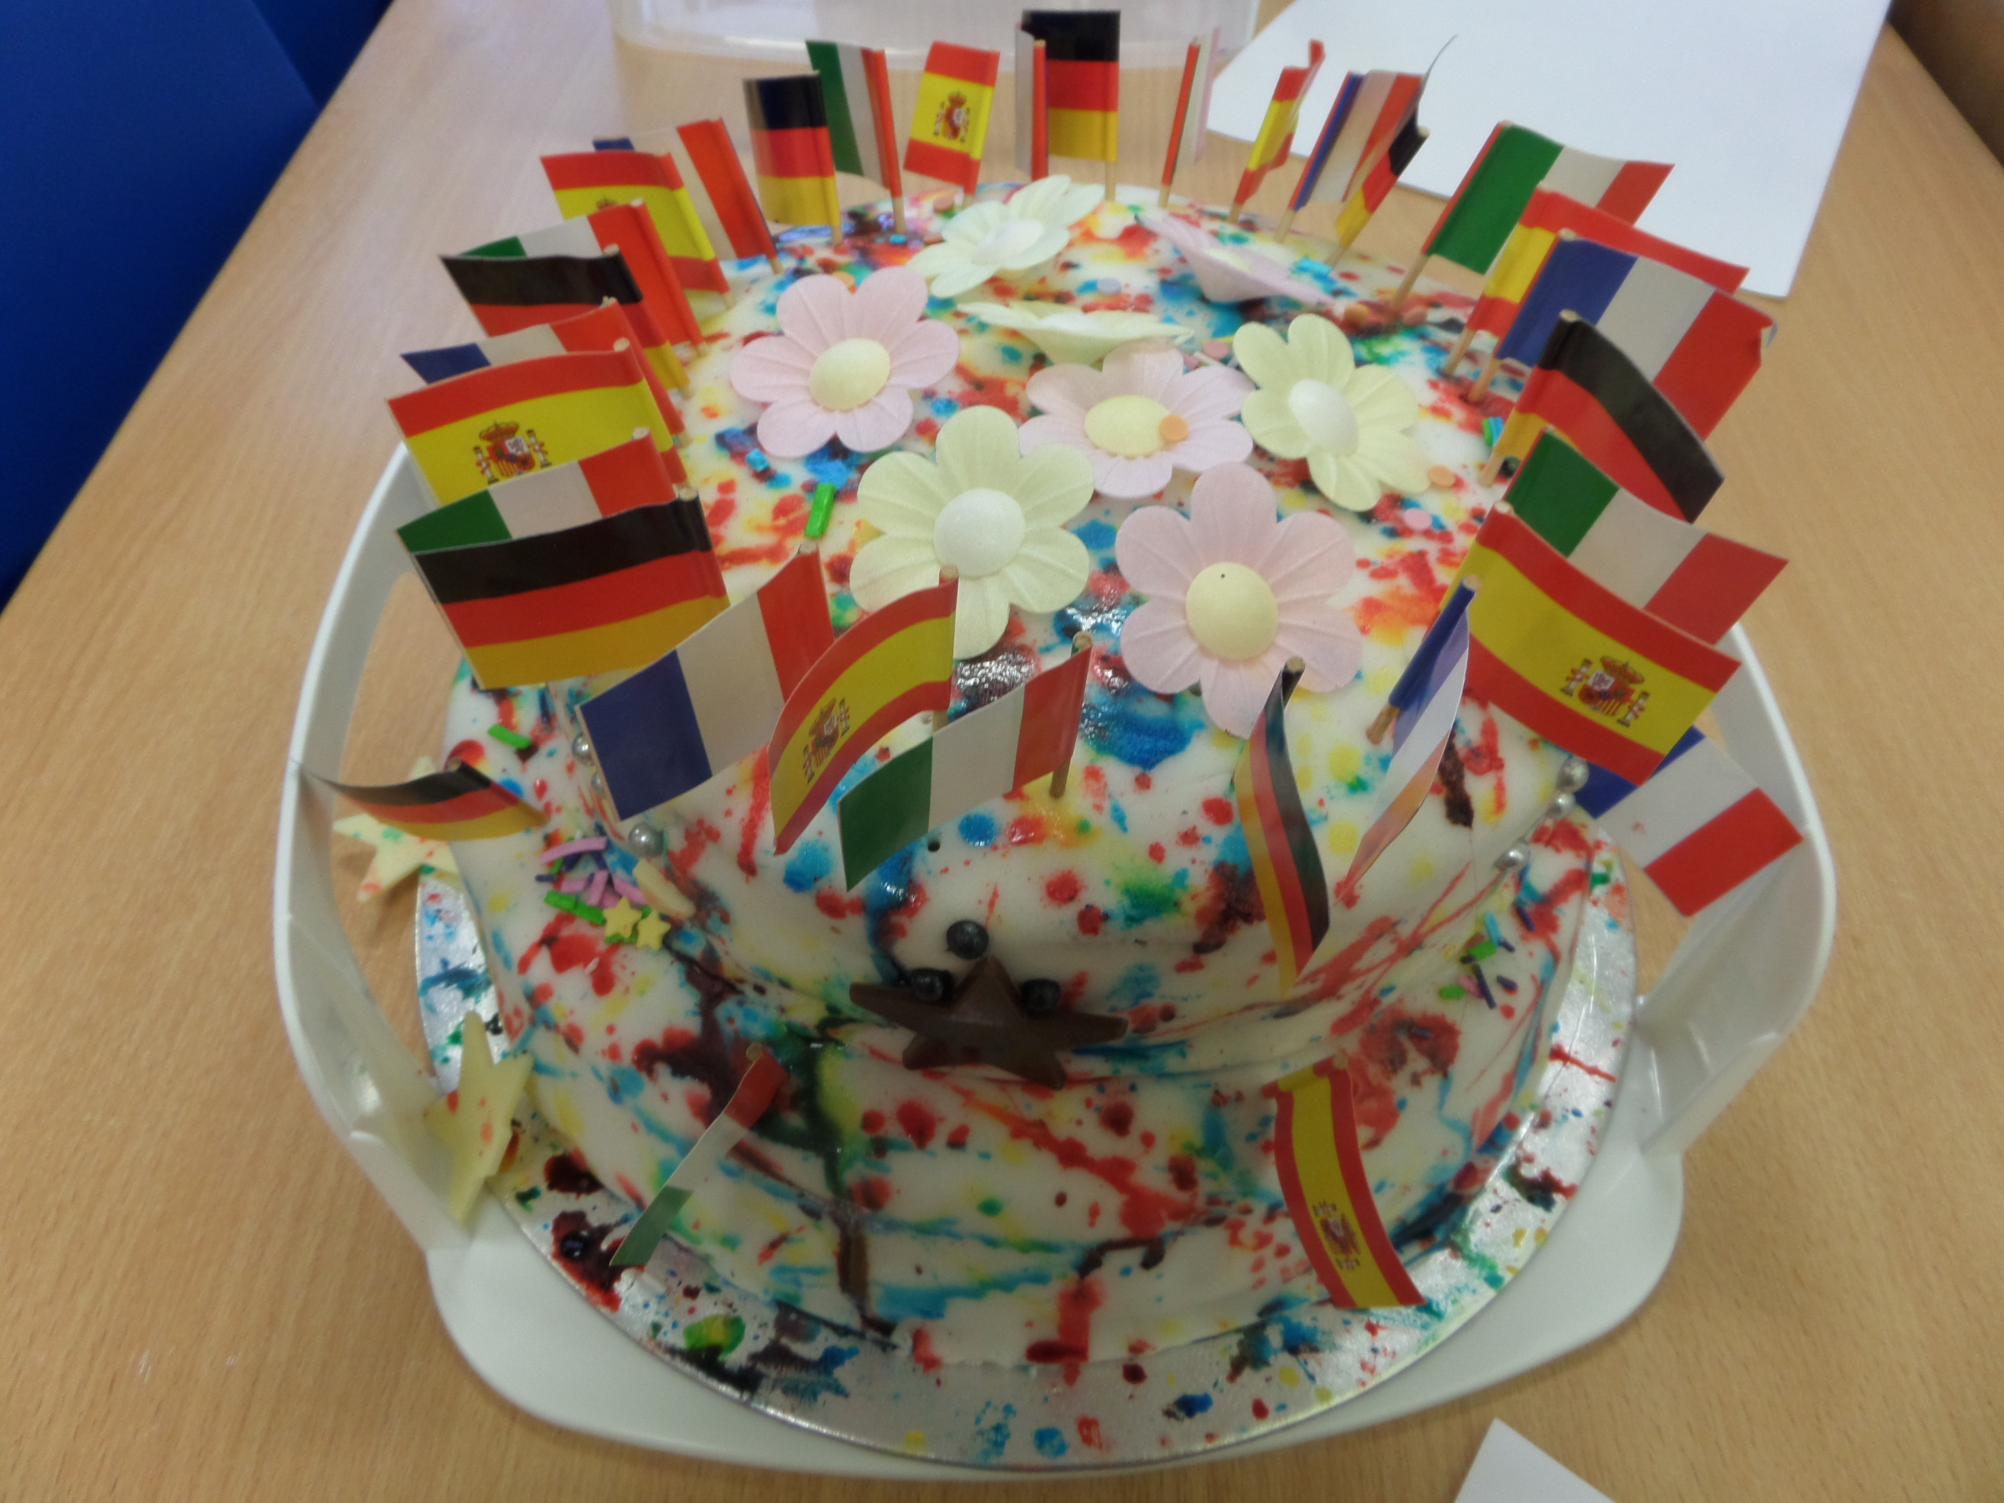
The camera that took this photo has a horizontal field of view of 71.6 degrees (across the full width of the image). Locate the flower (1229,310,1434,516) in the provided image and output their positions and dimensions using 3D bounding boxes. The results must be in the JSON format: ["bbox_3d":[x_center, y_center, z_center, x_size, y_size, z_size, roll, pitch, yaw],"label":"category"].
[{"bbox_3d":[0.050,-0.052,0.217,0.035,0.011,0.035,7,73,-25],"label":"flower"}]

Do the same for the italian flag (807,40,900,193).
[{"bbox_3d":[-0.028,-0.120,0.262,0.005,0.025,0.034,-19,39,-19],"label":"italian flag"}]

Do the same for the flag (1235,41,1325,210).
[{"bbox_3d":[0.054,-0.121,0.268,0.008,0.025,0.032,25,43,10],"label":"flag"}]

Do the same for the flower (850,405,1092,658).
[{"bbox_3d":[-0.004,-0.031,0.199,0.036,0.009,0.036,0,80,-2],"label":"flower"}]

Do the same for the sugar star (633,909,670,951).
[{"bbox_3d":[-0.054,0.028,0.215,0.007,0.002,0.006,6,78,26],"label":"sugar star"}]

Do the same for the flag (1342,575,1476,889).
[{"bbox_3d":[0.047,0.000,0.163,0.006,0.027,0.033,20,57,5],"label":"flag"}]

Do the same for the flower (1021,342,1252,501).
[{"bbox_3d":[0.021,-0.051,0.216,0.036,0.010,0.036,4,54,0],"label":"flower"}]

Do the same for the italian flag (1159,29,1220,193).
[{"bbox_3d":[0.038,-0.126,0.271,0.004,0.025,0.033,16,34,9],"label":"italian flag"}]

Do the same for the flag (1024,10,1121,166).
[{"bbox_3d":[0.013,-0.129,0.268,0.006,0.025,0.032,-17,33,-27],"label":"flag"}]

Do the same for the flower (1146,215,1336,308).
[{"bbox_3d":[0.040,-0.085,0.241,0.036,0.010,0.036,16,33,-17],"label":"flower"}]

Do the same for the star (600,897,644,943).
[{"bbox_3d":[-0.059,0.026,0.216,0.007,0.002,0.006,-1,70,22],"label":"star"}]

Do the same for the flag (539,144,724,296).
[{"bbox_3d":[-0.065,-0.092,0.243,0.034,0.025,0.005,17,53,32],"label":"flag"}]

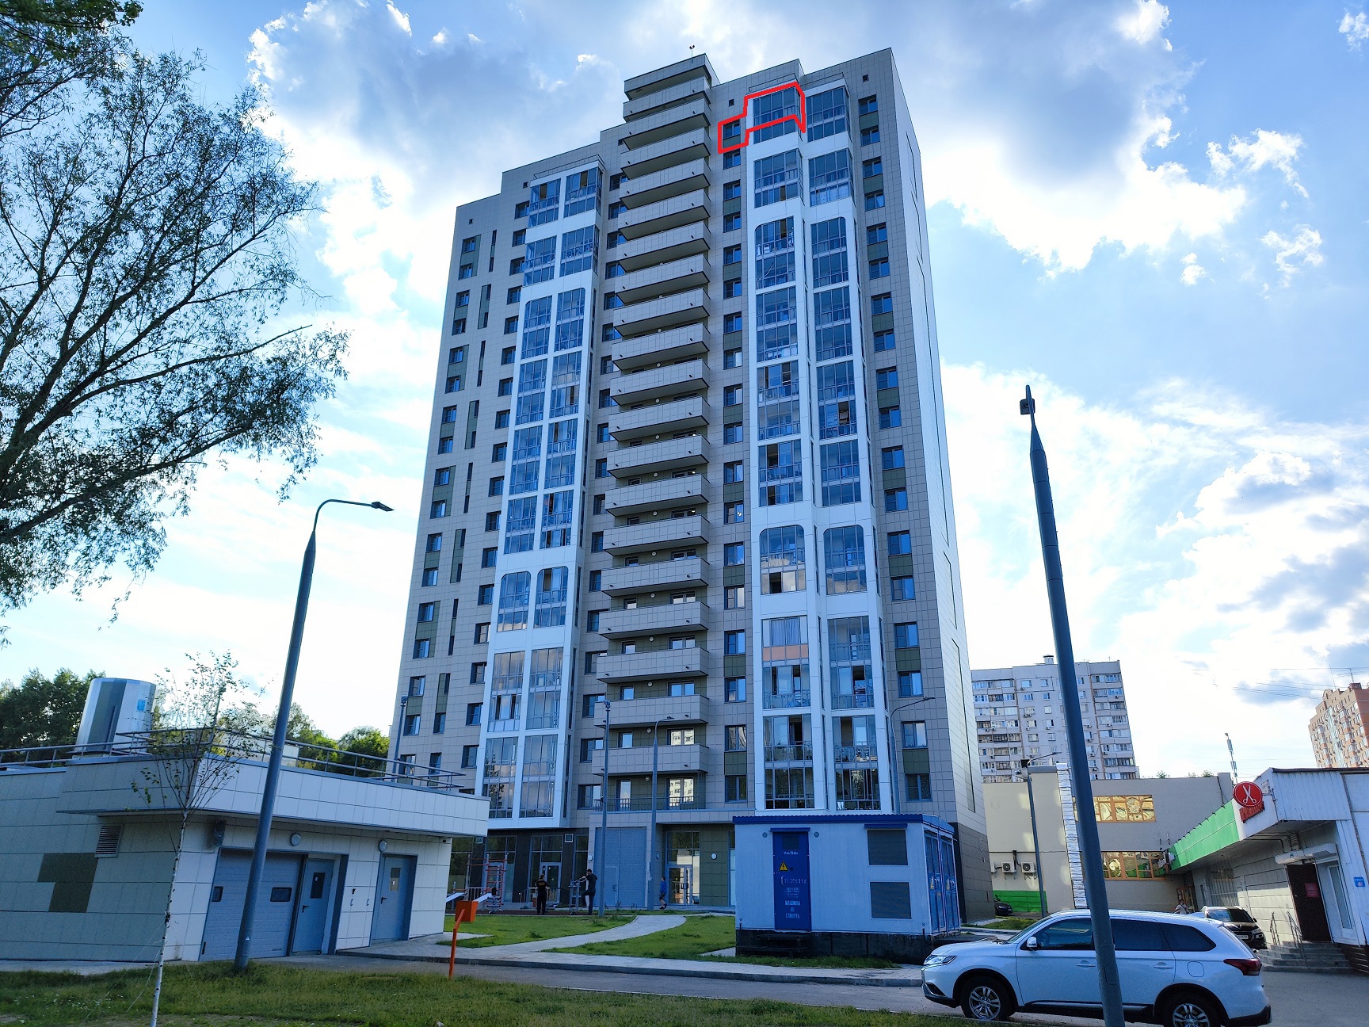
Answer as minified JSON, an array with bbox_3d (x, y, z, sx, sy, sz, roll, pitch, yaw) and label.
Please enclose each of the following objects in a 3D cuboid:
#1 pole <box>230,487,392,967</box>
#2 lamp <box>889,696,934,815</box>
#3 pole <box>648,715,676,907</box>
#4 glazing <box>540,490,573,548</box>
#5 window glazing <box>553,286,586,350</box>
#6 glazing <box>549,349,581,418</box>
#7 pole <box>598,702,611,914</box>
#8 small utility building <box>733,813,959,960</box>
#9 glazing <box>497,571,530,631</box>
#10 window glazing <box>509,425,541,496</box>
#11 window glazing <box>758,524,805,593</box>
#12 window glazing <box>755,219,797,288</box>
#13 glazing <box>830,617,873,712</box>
[{"bbox_3d":[-7.750,4.192,20.430,0.300,10.050,2.280,-8,-24,22],"label":"pole"},{"bbox_3d":[11.003,13.728,44.514,2.260,9.980,0.300,-8,-24,22],"label":"lamp"},{"bbox_3d":[-1.151,15.681,50.125,0.330,9.617,2.300,-10,-24,26],"label":"pole"},{"bbox_3d":[-9.483,0.487,70.575,2.535,4.386,0.150,-8,-23,21],"label":"glazing"},{"bbox_3d":[-9.244,-15.699,77.032,2.535,5.576,0.150,-8,-23,21],"label":"window glazing"},{"bbox_3d":[-9.327,-10.091,74.795,2.535,5.523,0.150,-8,-23,21],"label":"glazing"},{"bbox_3d":[-3.385,12.586,41.127,0.340,8.976,0.340,-8,-23,21],"label":"pole"},{"bbox_3d":[4.527,10.145,25.907,5.062,3.425,4.825,-8,-24,22],"label":"small utility building"},{"bbox_3d":[-12.434,6.417,69.471,2.509,4.408,0.150,-8,-23,21],"label":"glazing"},{"bbox_3d":[-12.266,-4.101,73.118,2.306,5.587,0.150,-8,-24,22],"label":"window glazing"},{"bbox_3d":[6.237,2.912,59.995,2.913,4.408,0.150,-8,-23,21],"label":"window glazing"},{"bbox_3d":[6.557,-18.806,68.659,2.913,5.576,0.150,-8,-23,21],"label":"window glazing"},{"bbox_3d":[10.023,8.940,57.228,2.485,5.530,0.150,-8,-24,22],"label":"glazing"}]

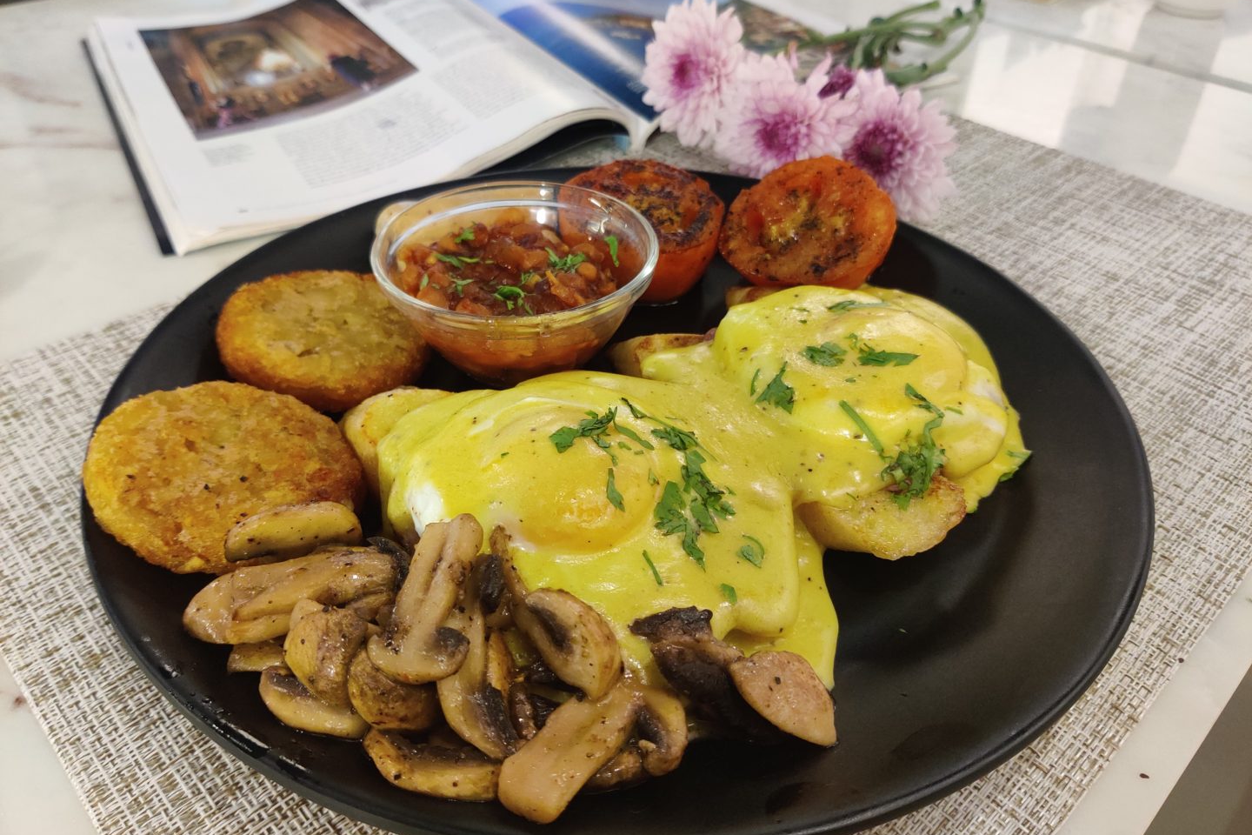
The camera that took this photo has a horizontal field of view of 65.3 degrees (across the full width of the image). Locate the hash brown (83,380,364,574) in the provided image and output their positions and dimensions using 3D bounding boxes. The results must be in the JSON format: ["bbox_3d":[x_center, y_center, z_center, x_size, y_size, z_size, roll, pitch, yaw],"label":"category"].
[{"bbox_3d":[-0.094,0.013,0.234,0.063,0.016,0.063,16,33,-12],"label":"hash brown"}]

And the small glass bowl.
[{"bbox_3d":[-0.032,-0.033,0.287,0.081,0.040,0.081,1,39,-1],"label":"small glass bowl"}]

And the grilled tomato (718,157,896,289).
[{"bbox_3d":[0.062,-0.057,0.327,0.055,0.028,0.055,-11,55,8],"label":"grilled tomato"}]

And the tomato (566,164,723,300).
[{"bbox_3d":[0.004,-0.056,0.325,0.052,0.035,0.052,2,43,-2],"label":"tomato"}]

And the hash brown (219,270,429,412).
[{"bbox_3d":[-0.088,-0.025,0.288,0.060,0.018,0.060,11,36,-8],"label":"hash brown"}]

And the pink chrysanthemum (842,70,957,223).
[{"bbox_3d":[0.107,-0.105,0.382,0.059,0.061,0.038,25,36,27],"label":"pink chrysanthemum"}]

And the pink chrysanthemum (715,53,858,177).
[{"bbox_3d":[0.066,-0.123,0.404,0.061,0.061,0.038,16,31,17],"label":"pink chrysanthemum"}]

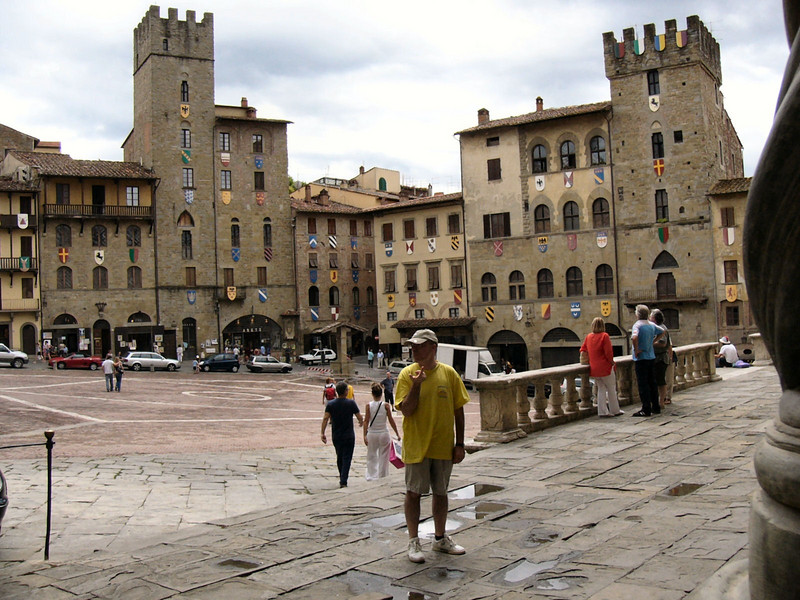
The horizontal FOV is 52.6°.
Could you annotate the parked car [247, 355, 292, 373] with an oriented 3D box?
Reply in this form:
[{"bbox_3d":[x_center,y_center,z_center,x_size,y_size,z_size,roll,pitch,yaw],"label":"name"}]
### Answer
[{"bbox_3d":[-10.890,5.399,67.500,3.720,1.380,1.620,-1,-3,-20],"label":"parked car"}]

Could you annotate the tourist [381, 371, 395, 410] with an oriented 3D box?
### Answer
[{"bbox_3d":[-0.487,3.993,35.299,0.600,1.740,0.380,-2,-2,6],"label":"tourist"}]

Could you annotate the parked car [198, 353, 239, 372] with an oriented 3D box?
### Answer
[{"bbox_3d":[-15.541,5.402,69.673,3.680,1.510,1.670,-1,-2,-14],"label":"parked car"}]

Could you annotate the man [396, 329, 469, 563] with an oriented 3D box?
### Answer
[{"bbox_3d":[0.253,1.117,6.370,0.550,1.760,0.430,-2,-2,7],"label":"man"}]

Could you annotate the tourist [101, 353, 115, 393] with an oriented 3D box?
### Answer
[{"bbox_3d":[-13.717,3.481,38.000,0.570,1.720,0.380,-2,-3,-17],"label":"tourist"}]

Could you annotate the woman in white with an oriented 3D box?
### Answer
[{"bbox_3d":[-0.328,2.259,13.940,0.620,1.660,0.420,-2,-2,-2],"label":"woman in white"}]

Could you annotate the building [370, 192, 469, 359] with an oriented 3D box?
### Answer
[{"bbox_3d":[4.656,-1.422,79.494,10.300,16.600,10.000,-4,-3,33],"label":"building"}]

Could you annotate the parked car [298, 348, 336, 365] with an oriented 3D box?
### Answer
[{"bbox_3d":[-7.648,5.296,75.878,3.400,1.450,1.500,-1,-2,-28],"label":"parked car"}]

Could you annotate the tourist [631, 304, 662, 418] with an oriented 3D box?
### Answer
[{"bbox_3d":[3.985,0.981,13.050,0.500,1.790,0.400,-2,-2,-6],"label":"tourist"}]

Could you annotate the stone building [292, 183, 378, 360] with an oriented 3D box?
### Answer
[{"bbox_3d":[-9.940,-2.662,93.640,11.000,18.200,10.500,-1,-2,-38],"label":"stone building"}]

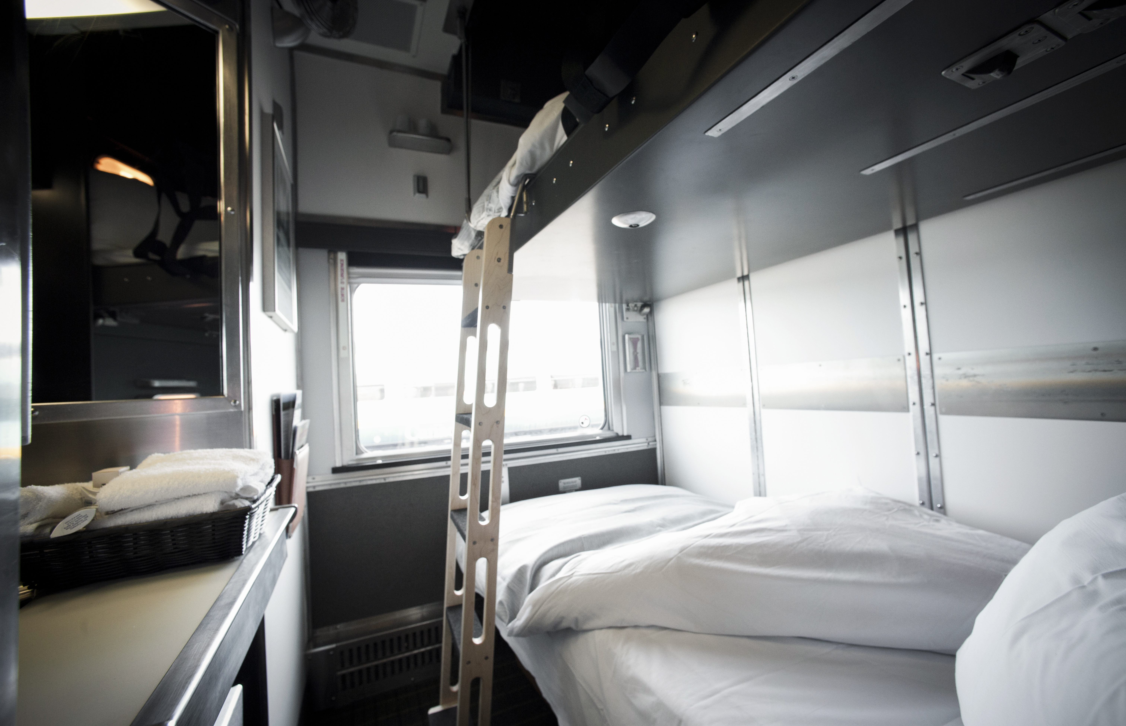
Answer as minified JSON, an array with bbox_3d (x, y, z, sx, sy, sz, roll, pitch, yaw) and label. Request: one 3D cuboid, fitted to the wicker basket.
[{"bbox_3d":[-0.583,0.229,0.596,0.302,0.065,0.227,-2,-3,-25],"label":"wicker basket"}]

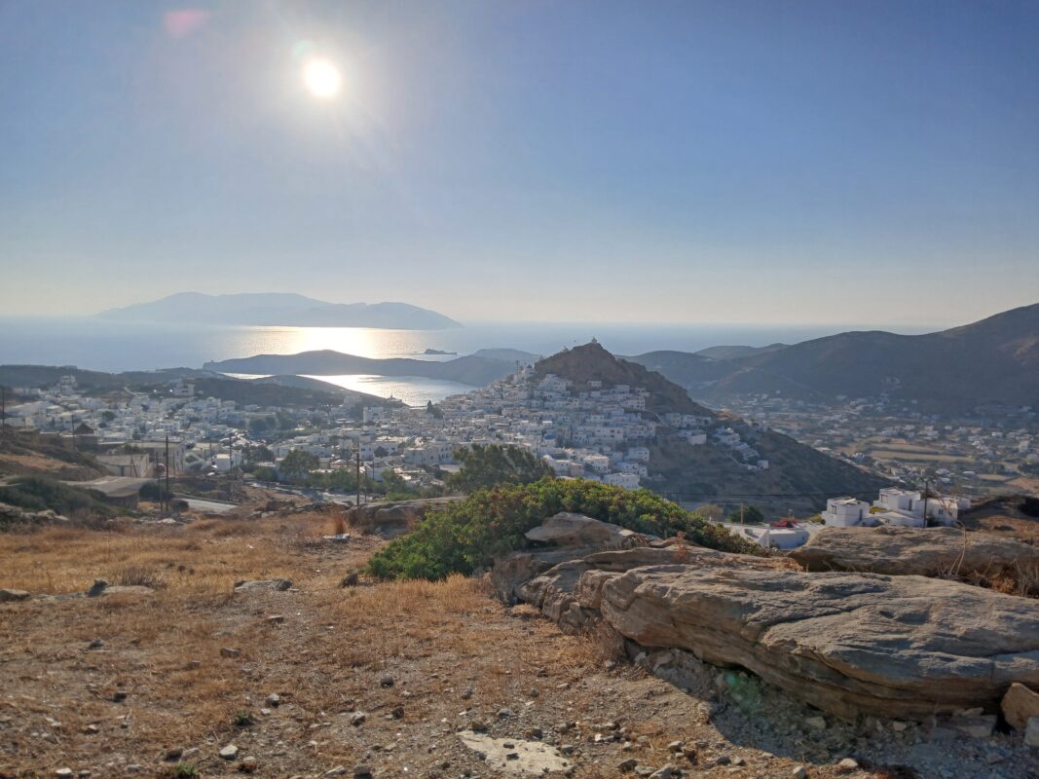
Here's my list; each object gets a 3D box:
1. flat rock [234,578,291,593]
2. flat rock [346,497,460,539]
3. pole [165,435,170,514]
[{"bbox_3d":[-2.142,1.635,6.500,0.440,0.075,0.230,0,5,-3],"label":"flat rock"},{"bbox_3d":[-1.782,1.954,12.000,1.750,0.500,1.200,0,5,-5],"label":"flat rock"},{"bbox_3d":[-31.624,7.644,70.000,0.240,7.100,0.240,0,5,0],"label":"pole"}]

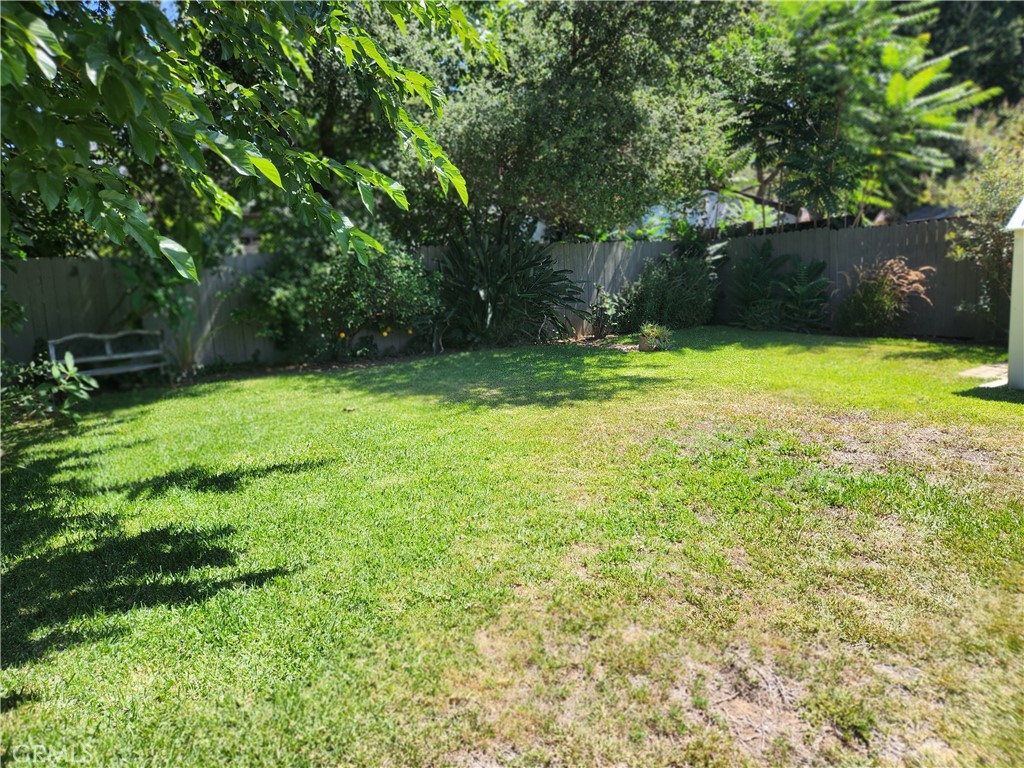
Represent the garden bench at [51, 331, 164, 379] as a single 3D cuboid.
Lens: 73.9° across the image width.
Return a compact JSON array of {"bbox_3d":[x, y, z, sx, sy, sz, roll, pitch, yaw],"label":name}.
[{"bbox_3d":[-5.907,-0.277,10.070,1.470,0.860,0.580,-8,11,-34],"label":"garden bench"}]

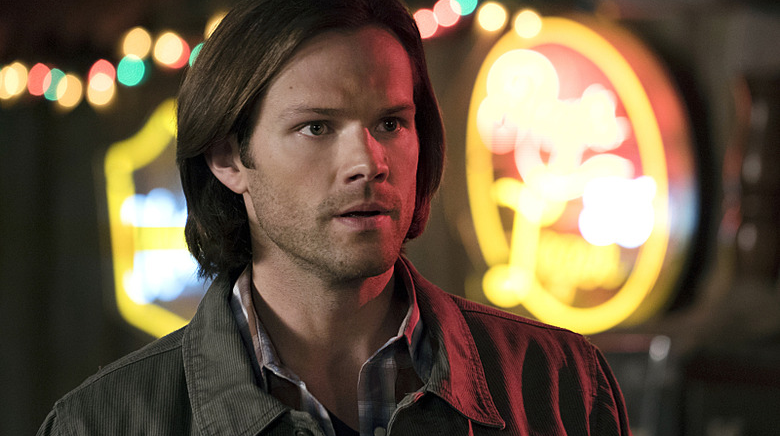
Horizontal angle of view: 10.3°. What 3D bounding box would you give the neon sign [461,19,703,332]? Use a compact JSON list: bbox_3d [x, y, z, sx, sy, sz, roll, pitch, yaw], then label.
[{"bbox_3d":[0.244,-0.055,5.500,0.090,0.410,0.360,-3,4,-44],"label":"neon sign"}]

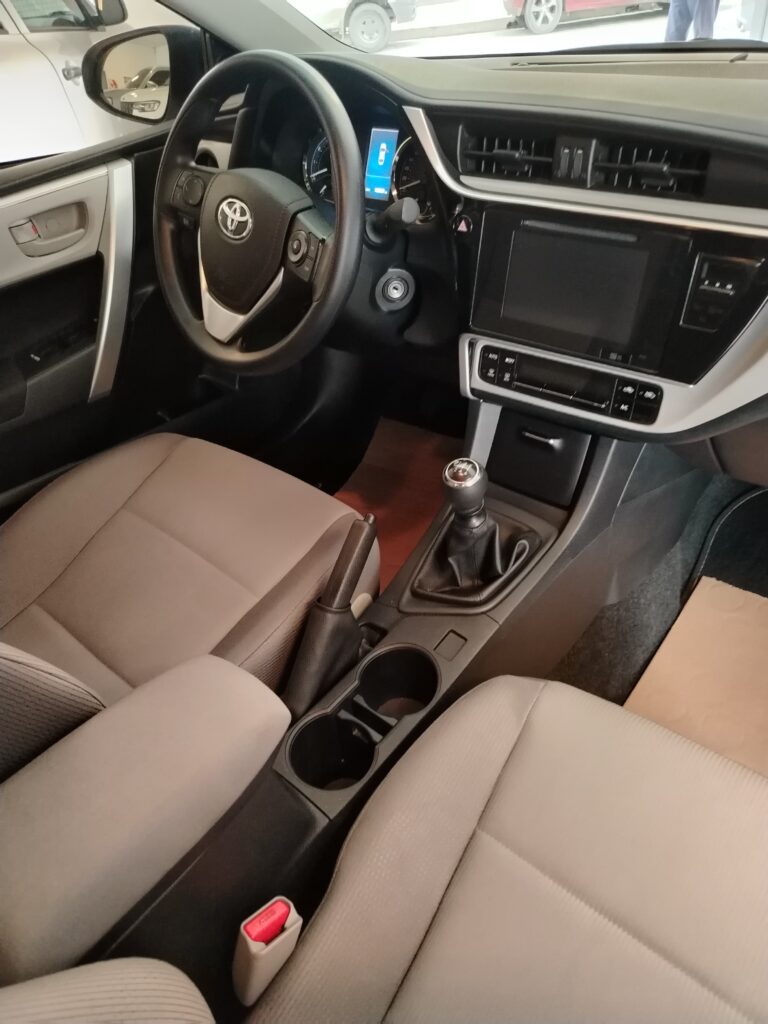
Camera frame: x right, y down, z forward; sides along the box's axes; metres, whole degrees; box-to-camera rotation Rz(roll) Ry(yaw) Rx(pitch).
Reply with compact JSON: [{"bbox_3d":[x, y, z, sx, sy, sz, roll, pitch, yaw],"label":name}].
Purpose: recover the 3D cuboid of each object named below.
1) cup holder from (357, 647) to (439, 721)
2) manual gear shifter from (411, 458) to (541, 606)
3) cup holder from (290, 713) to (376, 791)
[{"bbox_3d":[0.019,0.197,0.731,0.082,0.072,0.082,-5,40,4],"label":"cup holder"},{"bbox_3d":[0.091,0.003,0.769,0.100,0.140,0.155,25,49,33],"label":"manual gear shifter"},{"bbox_3d":[-0.043,0.254,0.683,0.082,0.085,0.082,-5,40,4],"label":"cup holder"}]

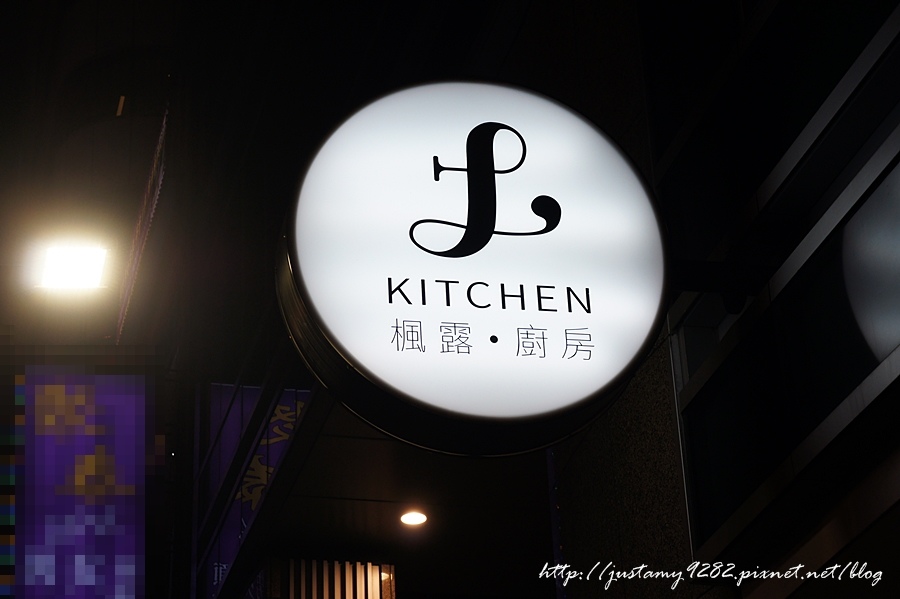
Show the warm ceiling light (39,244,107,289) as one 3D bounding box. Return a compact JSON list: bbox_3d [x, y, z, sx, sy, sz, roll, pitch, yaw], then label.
[{"bbox_3d":[-1.995,-0.190,10.870,0.310,0.080,0.350,5,-29,-14],"label":"warm ceiling light"}]

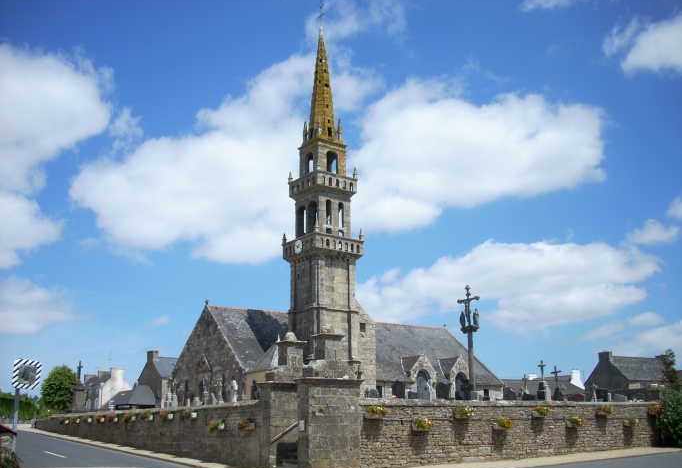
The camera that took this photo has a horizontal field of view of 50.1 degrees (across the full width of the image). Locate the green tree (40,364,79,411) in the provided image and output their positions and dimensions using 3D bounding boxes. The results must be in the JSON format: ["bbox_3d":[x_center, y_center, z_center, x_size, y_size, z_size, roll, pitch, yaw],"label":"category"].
[{"bbox_3d":[-27.132,15.111,70.409,3.644,4.828,3.644,5,-15,-20],"label":"green tree"}]

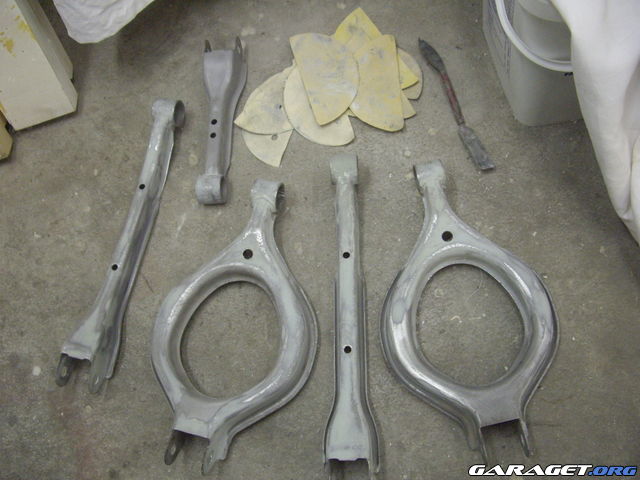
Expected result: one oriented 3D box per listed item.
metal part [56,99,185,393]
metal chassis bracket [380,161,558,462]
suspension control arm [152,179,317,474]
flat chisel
[{"bbox_3d":[-0.244,-0.006,0.886,0.054,0.042,0.392,8,69,13],"label":"metal part"},{"bbox_3d":[0.157,0.067,0.781,0.188,0.046,0.351,-14,66,4],"label":"metal chassis bracket"},{"bbox_3d":[-0.095,0.089,0.817,0.183,0.046,0.353,10,70,14],"label":"suspension control arm"},{"bbox_3d":[0.172,-0.179,0.898,0.019,0.016,0.212,-22,66,1],"label":"flat chisel"}]

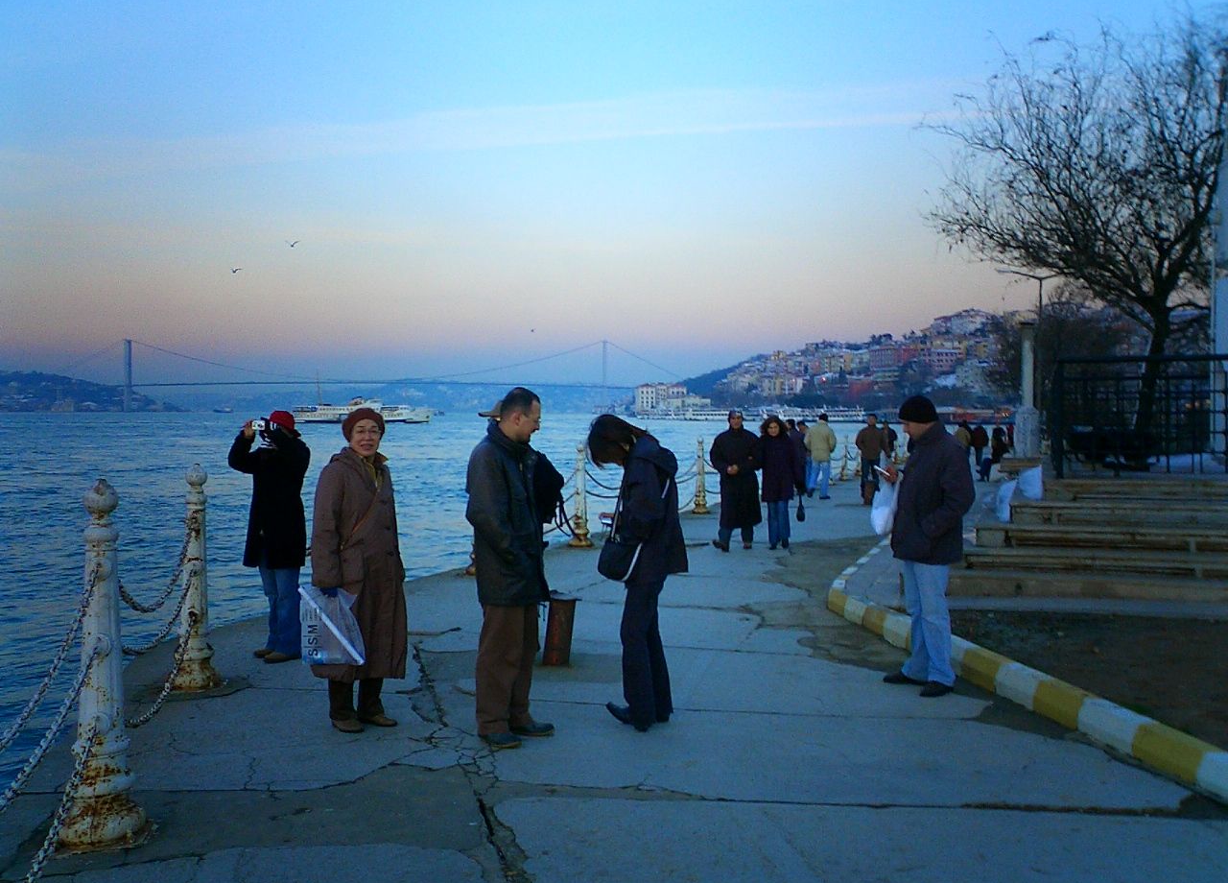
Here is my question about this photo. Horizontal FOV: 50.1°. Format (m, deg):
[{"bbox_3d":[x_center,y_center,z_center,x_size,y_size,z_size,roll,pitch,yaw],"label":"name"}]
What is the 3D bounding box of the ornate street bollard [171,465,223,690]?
[{"bbox_3d":[-2.502,0.803,7.880,0.310,1.320,0.310,0,1,0],"label":"ornate street bollard"}]

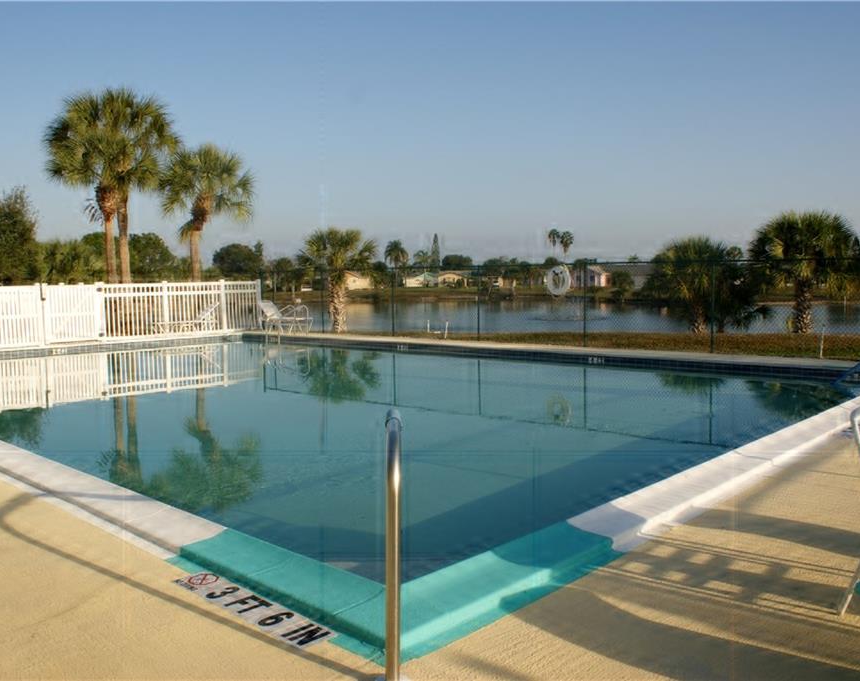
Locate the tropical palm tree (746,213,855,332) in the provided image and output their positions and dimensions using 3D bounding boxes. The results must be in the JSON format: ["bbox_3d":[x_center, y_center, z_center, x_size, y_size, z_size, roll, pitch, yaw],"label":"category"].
[{"bbox_3d":[13.305,-2.442,27.500,3.790,4.420,3.790,1,5,26],"label":"tropical palm tree"}]

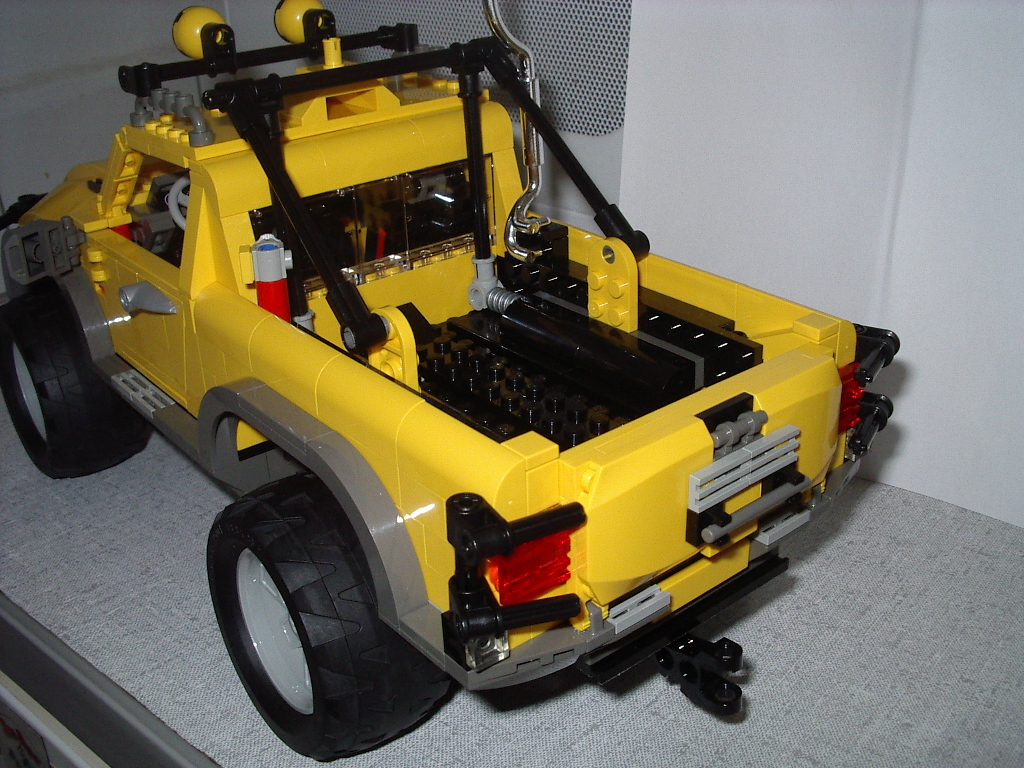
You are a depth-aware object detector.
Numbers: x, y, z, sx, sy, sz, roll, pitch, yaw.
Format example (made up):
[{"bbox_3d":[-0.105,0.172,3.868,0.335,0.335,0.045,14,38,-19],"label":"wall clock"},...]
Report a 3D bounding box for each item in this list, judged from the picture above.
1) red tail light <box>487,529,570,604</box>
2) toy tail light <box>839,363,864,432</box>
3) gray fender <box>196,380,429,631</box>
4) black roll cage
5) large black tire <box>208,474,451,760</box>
[{"bbox_3d":[0.003,0.034,0.229,0.018,0.018,0.008,-21,32,-34],"label":"red tail light"},{"bbox_3d":[0.080,0.004,0.285,0.018,0.018,0.008,-21,32,-34],"label":"toy tail light"},{"bbox_3d":[-0.050,0.021,0.262,0.009,0.031,0.094,-21,32,-34],"label":"gray fender"},{"bbox_3d":[-0.036,-0.062,0.319,0.104,0.072,0.117,-21,32,-34],"label":"black roll cage"},{"bbox_3d":[-0.046,0.056,0.279,0.034,0.069,0.069,-21,32,-34],"label":"large black tire"}]

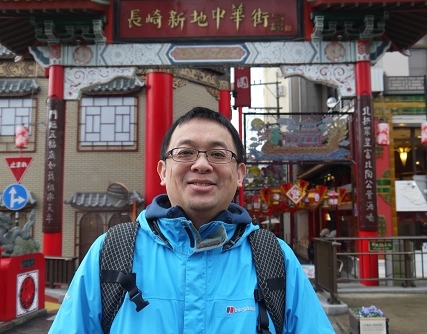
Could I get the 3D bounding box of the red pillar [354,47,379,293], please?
[{"bbox_3d":[3.377,-0.132,10.252,0.420,5.431,0.420,0,-5,0],"label":"red pillar"}]

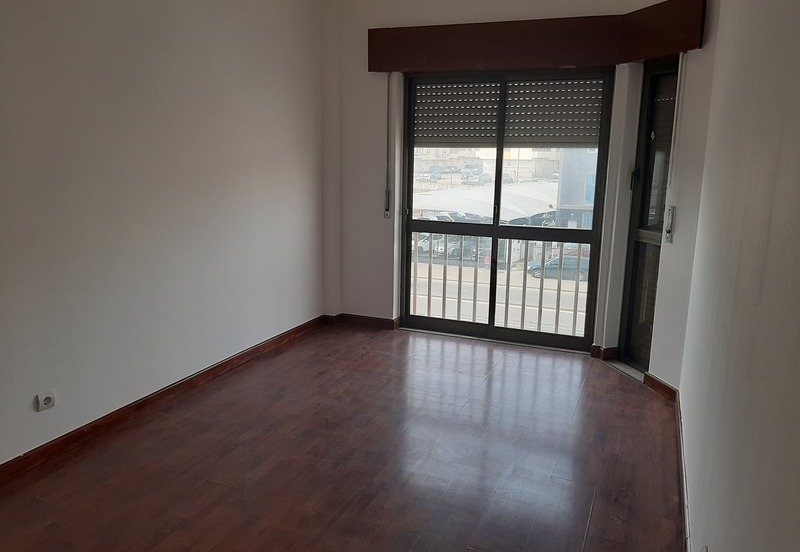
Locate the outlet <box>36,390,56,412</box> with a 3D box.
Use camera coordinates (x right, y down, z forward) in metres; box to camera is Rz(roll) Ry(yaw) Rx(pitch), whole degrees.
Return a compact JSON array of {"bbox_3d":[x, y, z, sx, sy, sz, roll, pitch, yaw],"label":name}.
[{"bbox_3d":[-1.601,0.571,2.824,0.020,0.083,0.083,6,12,22],"label":"outlet"}]

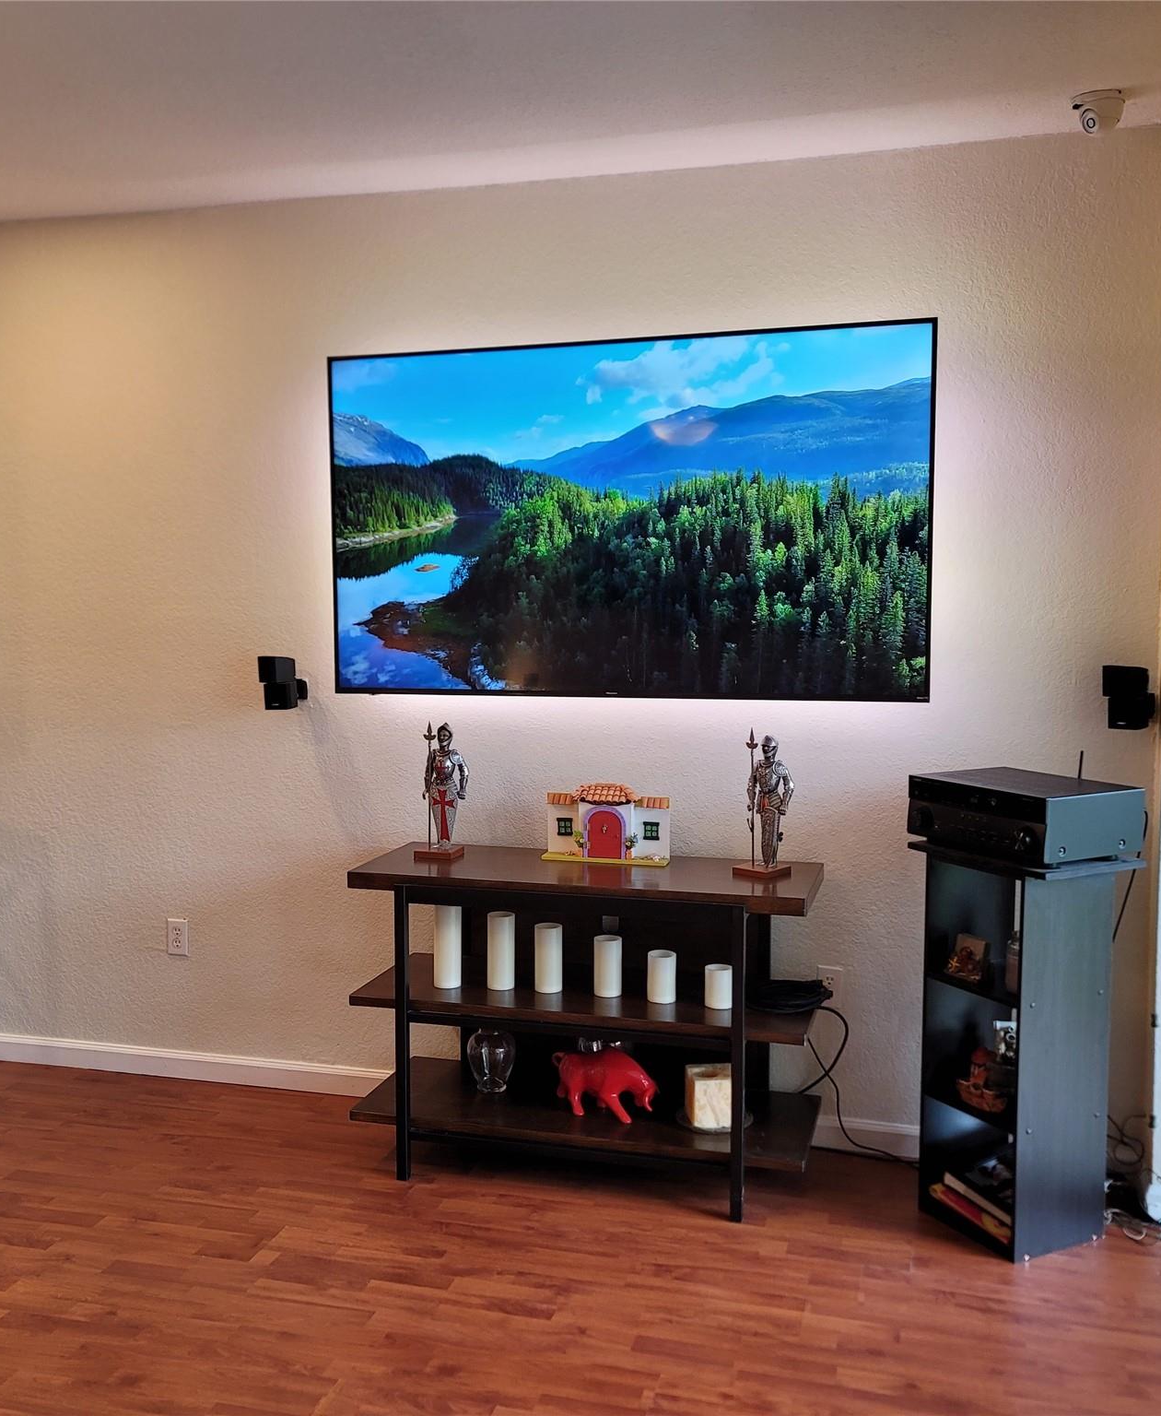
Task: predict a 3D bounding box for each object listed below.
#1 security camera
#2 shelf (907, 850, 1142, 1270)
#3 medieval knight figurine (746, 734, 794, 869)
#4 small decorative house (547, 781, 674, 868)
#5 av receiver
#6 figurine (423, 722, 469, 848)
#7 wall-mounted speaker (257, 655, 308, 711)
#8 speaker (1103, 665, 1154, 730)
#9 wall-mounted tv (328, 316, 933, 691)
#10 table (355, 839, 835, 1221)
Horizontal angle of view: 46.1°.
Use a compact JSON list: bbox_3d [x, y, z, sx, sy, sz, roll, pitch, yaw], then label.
[{"bbox_3d":[1.186,-1.353,3.126,0.116,0.088,0.116,5,7,45],"label":"security camera"},{"bbox_3d":[1.050,0.793,3.268,0.317,0.909,0.443,-3,5,-27],"label":"shelf"},{"bbox_3d":[0.469,0.239,3.463,0.113,0.358,0.098,4,6,38],"label":"medieval knight figurine"},{"bbox_3d":[0.071,0.307,3.644,0.335,0.210,0.078,1,5,15],"label":"small decorative house"},{"bbox_3d":[1.053,0.258,3.246,0.315,0.162,0.437,-3,5,-27],"label":"av receiver"},{"bbox_3d":[-0.382,0.222,3.724,0.113,0.356,0.098,2,5,20],"label":"figurine"},{"bbox_3d":[-0.873,-0.071,4.003,0.092,0.158,0.130,2,5,22],"label":"wall-mounted speaker"},{"bbox_3d":[1.357,-0.024,3.372,0.092,0.158,0.125,4,6,42],"label":"speaker"},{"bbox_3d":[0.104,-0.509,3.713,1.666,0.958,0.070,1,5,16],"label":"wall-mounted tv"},{"bbox_3d":[0.022,0.820,3.598,1.178,0.805,0.424,1,5,16],"label":"table"}]

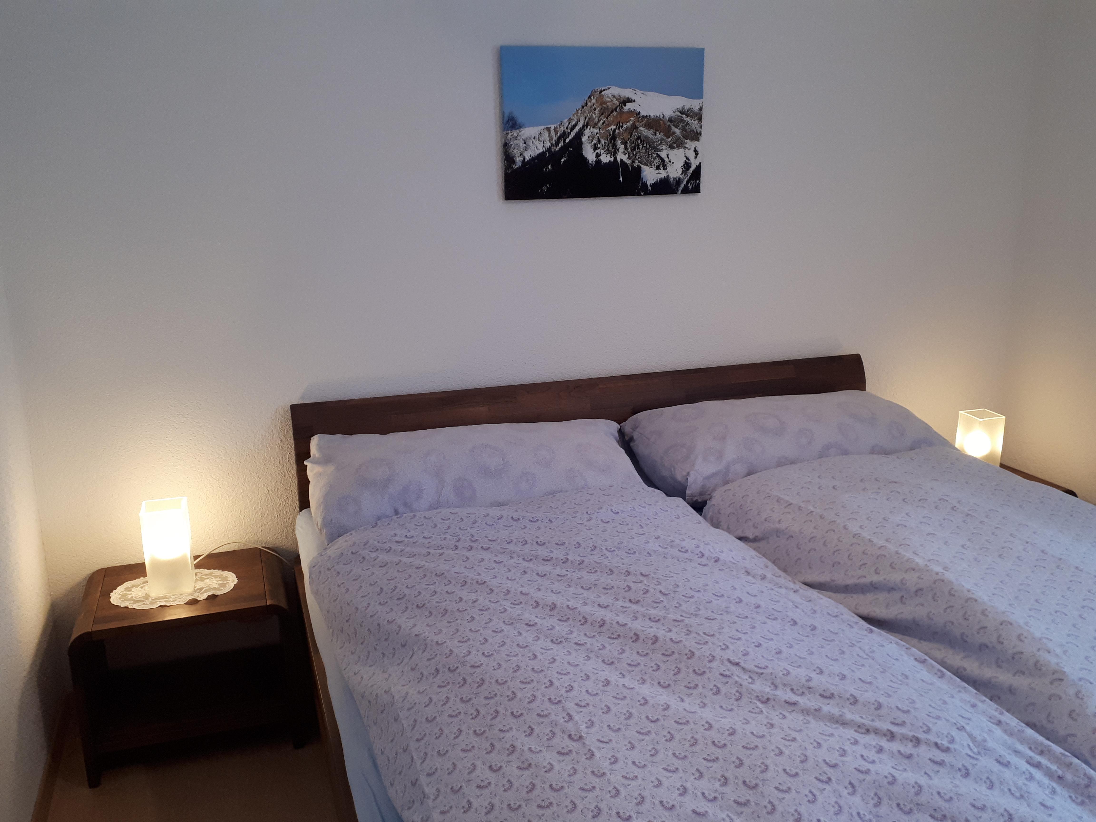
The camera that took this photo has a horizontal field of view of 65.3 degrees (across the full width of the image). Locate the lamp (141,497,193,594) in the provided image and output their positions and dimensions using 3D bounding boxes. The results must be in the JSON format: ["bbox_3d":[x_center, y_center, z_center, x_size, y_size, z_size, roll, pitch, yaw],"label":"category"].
[{"bbox_3d":[-0.932,0.331,2.102,0.098,0.215,0.098,-5,16,-18],"label":"lamp"}]

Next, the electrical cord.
[{"bbox_3d":[-0.808,0.391,2.261,0.258,0.109,0.089,-6,17,-20],"label":"electrical cord"}]

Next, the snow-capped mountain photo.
[{"bbox_3d":[0.162,-0.806,2.398,0.610,0.395,0.020,-7,17,-20],"label":"snow-capped mountain photo"}]

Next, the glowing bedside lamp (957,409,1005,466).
[{"bbox_3d":[1.462,0.113,2.903,0.098,0.215,0.098,-4,16,-15],"label":"glowing bedside lamp"}]

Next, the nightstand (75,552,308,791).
[{"bbox_3d":[-0.906,0.629,2.183,0.484,0.403,0.342,-6,17,-20],"label":"nightstand"}]

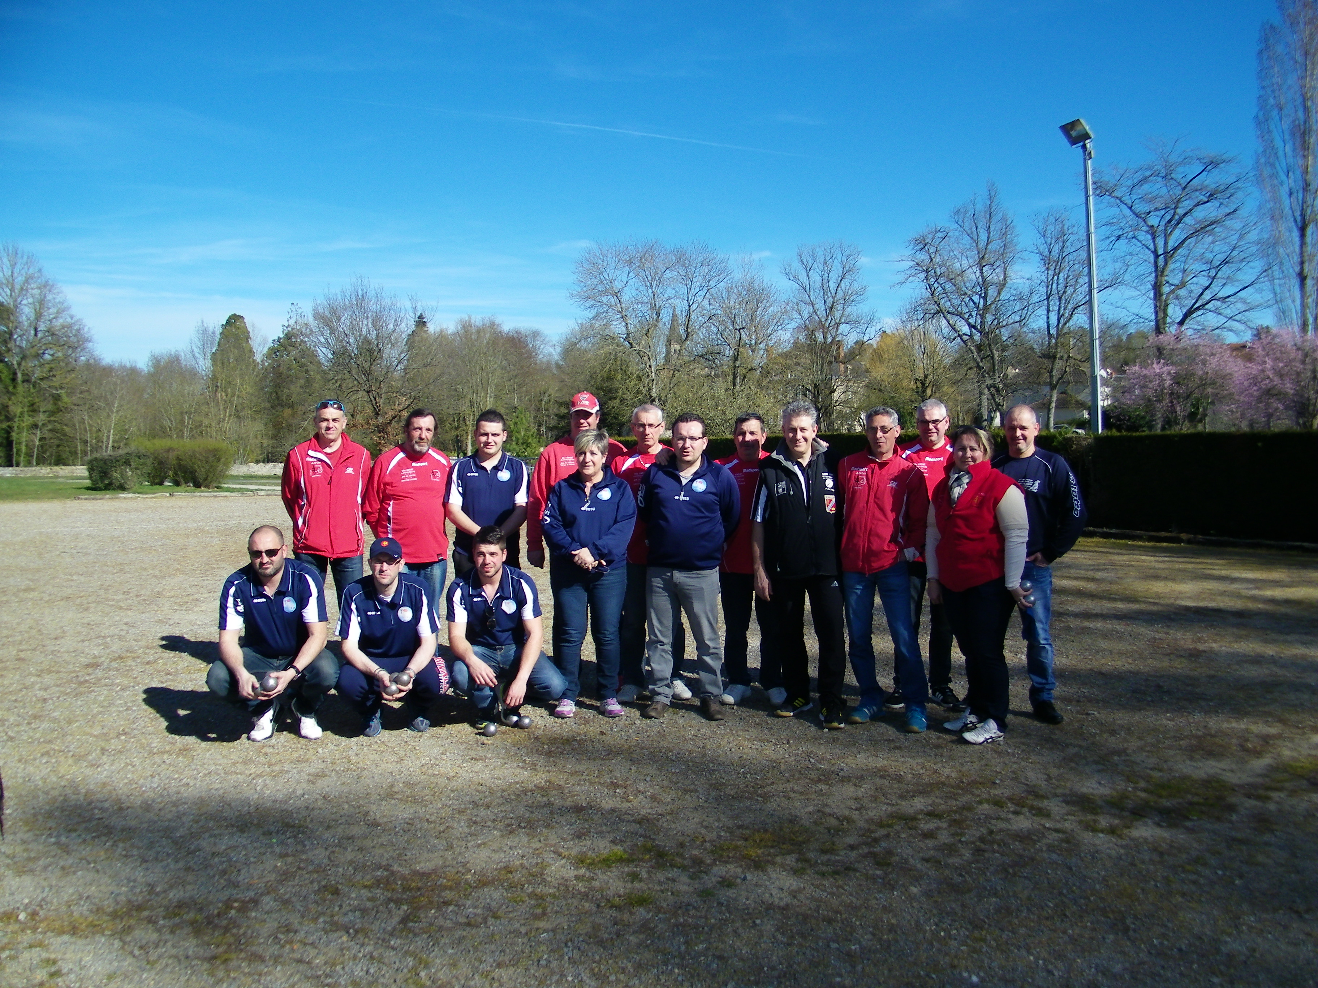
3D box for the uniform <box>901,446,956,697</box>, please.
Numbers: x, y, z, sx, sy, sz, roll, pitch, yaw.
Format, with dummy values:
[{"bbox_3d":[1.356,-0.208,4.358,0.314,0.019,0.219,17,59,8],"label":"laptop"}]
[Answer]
[{"bbox_3d":[1.632,0.432,6.340,0.500,1.530,0.320,0,2,6],"label":"uniform"}]

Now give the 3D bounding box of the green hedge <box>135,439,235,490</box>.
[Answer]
[{"bbox_3d":[-16.398,-1.041,36.992,3.500,1.738,2.600,-1,3,-12],"label":"green hedge"}]

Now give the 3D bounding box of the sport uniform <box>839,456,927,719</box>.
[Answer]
[{"bbox_3d":[1.250,0.502,5.960,0.520,1.504,0.360,1,3,18],"label":"sport uniform"}]

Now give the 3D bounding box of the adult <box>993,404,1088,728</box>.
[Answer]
[{"bbox_3d":[2.125,0.366,6.020,0.590,1.760,0.360,0,3,25],"label":"adult"}]

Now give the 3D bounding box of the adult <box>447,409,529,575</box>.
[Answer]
[{"bbox_3d":[-1.029,0.384,6.400,0.530,1.780,0.330,-1,3,-9],"label":"adult"}]

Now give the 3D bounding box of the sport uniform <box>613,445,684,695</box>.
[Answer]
[{"bbox_3d":[-0.060,0.452,6.540,0.500,1.490,0.320,-1,2,0],"label":"sport uniform"}]

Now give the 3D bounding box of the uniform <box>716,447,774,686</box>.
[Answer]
[{"bbox_3d":[0.561,0.474,6.529,0.520,1.482,0.330,0,3,5],"label":"uniform"}]

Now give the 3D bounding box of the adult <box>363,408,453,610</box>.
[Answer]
[{"bbox_3d":[-1.518,0.366,6.524,0.540,1.779,0.360,0,3,-9],"label":"adult"}]

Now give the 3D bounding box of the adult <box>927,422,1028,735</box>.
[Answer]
[{"bbox_3d":[1.695,0.448,5.670,0.530,1.640,0.380,1,3,34],"label":"adult"}]

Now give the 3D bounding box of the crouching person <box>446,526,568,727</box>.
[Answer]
[{"bbox_3d":[-0.863,0.727,6.041,0.660,1.102,0.740,0,3,-10],"label":"crouching person"}]

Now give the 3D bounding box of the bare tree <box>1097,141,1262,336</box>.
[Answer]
[{"bbox_3d":[22.414,-8.375,46.000,7.200,13.500,7.000,-1,2,0],"label":"bare tree"}]

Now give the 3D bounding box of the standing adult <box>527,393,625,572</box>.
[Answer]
[{"bbox_3d":[-0.474,0.326,6.500,0.620,1.870,0.360,-1,3,-3],"label":"standing adult"}]

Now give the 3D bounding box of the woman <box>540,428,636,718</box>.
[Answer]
[{"bbox_3d":[-0.406,0.448,6.168,0.520,1.649,0.360,0,3,0],"label":"woman"}]

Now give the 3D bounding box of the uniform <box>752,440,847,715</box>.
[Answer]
[{"bbox_3d":[0.788,0.465,5.980,0.540,1.540,0.350,-1,2,-3],"label":"uniform"}]

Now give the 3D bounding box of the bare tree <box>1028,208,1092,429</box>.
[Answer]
[{"bbox_3d":[20.743,-8.579,55.000,3.600,12.300,3.600,-1,2,0],"label":"bare tree"}]

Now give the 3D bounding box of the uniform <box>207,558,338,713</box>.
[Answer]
[{"bbox_3d":[-2.111,0.787,5.903,0.690,0.865,0.700,-1,3,-13],"label":"uniform"}]

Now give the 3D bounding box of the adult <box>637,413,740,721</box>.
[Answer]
[{"bbox_3d":[0.167,0.401,6.080,0.580,1.740,0.360,-1,3,5],"label":"adult"}]

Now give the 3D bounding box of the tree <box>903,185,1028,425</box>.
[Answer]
[{"bbox_3d":[15.620,-7.860,54.000,6.300,13.600,6.000,0,3,16],"label":"tree"}]

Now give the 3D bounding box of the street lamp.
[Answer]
[{"bbox_3d":[7.888,-3.203,19.800,0.650,7.600,0.650,1,3,41],"label":"street lamp"}]

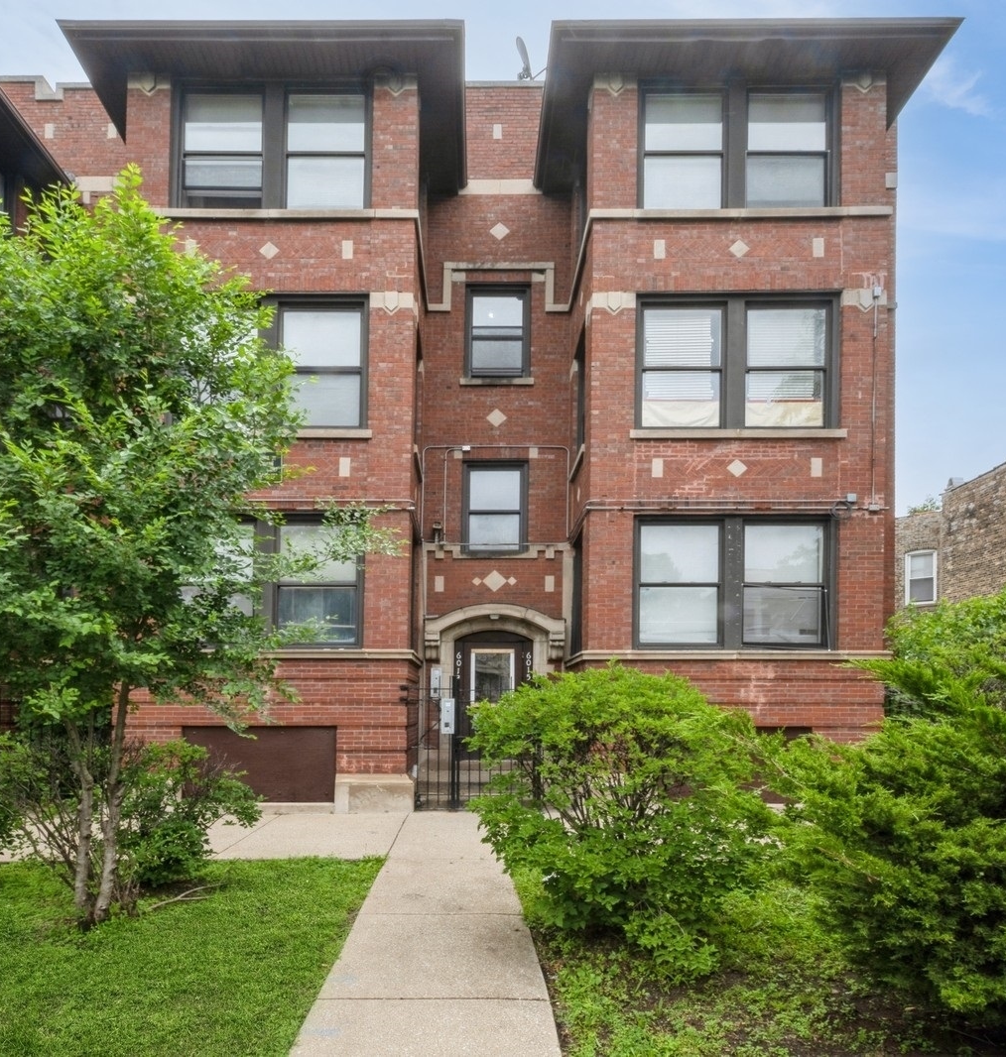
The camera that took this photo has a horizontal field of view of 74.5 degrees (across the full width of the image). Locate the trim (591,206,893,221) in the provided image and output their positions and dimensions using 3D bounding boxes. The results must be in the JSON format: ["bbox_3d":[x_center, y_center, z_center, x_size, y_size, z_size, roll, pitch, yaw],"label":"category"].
[{"bbox_3d":[3.260,-4.342,9.100,4.150,0.140,0.180,1,-1,0],"label":"trim"}]

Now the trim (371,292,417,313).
[{"bbox_3d":[-1.516,-3.122,9.150,0.620,0.310,0.170,1,-1,0],"label":"trim"}]

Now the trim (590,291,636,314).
[{"bbox_3d":[1.540,-3.192,9.330,0.648,0.332,0.120,1,0,0],"label":"trim"}]

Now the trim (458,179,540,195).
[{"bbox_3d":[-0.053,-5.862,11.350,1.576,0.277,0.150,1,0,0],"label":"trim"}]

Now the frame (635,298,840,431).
[{"bbox_3d":[3.343,-2.378,9.430,2.883,1.927,0.180,1,0,0],"label":"frame"}]

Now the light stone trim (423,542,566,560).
[{"bbox_3d":[-0.147,0.388,11.200,2.416,0.315,0.200,1,0,0],"label":"light stone trim"}]

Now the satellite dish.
[{"bbox_3d":[0.424,-8.444,11.900,0.420,0.800,0.650,1,-1,0],"label":"satellite dish"}]

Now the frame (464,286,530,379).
[{"bbox_3d":[-0.085,-3.358,11.300,1.080,1.570,0.150,1,-1,0],"label":"frame"}]

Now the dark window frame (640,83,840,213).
[{"bbox_3d":[3.324,-5.448,9.450,2.730,1.754,0.180,1,0,0],"label":"dark window frame"}]

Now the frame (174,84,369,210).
[{"bbox_3d":[-3.210,-5.295,9.200,2.650,1.700,0.150,1,-1,0],"label":"frame"}]

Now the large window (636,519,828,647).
[{"bbox_3d":[3.227,0.759,9.200,2.800,1.860,0.150,1,-1,0],"label":"large window"}]

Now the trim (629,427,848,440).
[{"bbox_3d":[3.247,-1.297,9.100,2.980,0.130,0.160,1,-1,0],"label":"trim"}]

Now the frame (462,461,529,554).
[{"bbox_3d":[-0.138,-0.350,11.300,1.060,1.546,0.160,1,0,0],"label":"frame"}]

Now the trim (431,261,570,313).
[{"bbox_3d":[-0.042,-4.131,11.300,2.395,0.890,0.160,1,0,0],"label":"trim"}]

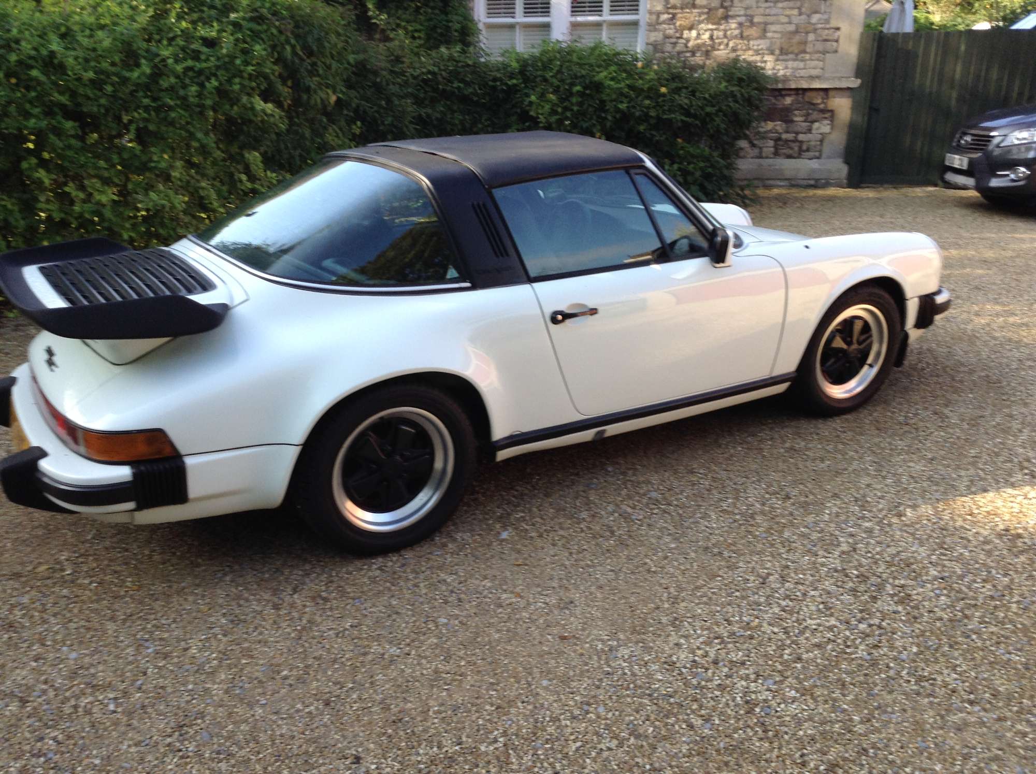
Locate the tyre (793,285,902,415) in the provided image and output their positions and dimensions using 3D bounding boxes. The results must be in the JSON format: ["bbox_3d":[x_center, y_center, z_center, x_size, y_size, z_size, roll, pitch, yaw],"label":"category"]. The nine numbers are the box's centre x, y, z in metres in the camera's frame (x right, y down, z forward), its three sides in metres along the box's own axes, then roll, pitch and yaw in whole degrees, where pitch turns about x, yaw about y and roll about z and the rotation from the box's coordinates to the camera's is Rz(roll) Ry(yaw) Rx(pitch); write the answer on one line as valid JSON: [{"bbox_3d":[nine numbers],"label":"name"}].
[{"bbox_3d":[1.460,-0.182,4.495,0.630,0.630,0.205,-11,23,-27],"label":"tyre"}]

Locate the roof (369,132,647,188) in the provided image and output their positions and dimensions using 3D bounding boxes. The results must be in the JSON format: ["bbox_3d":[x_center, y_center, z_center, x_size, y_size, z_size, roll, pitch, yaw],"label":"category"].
[{"bbox_3d":[-0.123,-0.960,3.997,0.850,0.135,1.090,-13,24,-30],"label":"roof"}]

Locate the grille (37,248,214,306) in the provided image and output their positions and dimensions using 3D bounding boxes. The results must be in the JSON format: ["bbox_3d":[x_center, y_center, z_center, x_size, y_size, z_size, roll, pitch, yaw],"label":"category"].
[{"bbox_3d":[-1.344,-0.384,3.378,0.480,0.080,0.710,-13,24,-30],"label":"grille"}]

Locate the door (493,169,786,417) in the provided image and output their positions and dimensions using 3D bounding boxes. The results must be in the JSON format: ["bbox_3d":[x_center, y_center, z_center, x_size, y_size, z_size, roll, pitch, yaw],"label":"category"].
[{"bbox_3d":[0.515,-0.381,3.802,1.240,0.880,0.310,-13,24,-30],"label":"door"}]

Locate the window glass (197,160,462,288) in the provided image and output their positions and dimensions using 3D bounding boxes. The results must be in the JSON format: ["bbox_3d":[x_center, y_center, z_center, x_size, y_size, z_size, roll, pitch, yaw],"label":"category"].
[{"bbox_3d":[-0.847,-0.636,3.623,0.760,0.380,1.310,-13,24,-30],"label":"window glass"}]

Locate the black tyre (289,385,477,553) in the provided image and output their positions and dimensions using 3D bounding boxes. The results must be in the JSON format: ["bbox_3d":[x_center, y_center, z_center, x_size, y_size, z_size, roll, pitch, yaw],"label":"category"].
[{"bbox_3d":[-0.457,0.250,3.342,0.630,0.630,0.220,-13,24,-30],"label":"black tyre"}]

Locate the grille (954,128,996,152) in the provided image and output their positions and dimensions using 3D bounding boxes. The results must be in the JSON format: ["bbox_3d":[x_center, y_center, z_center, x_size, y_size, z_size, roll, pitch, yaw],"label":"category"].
[{"bbox_3d":[4.655,-2.515,10.100,0.170,0.200,0.760,-2,20,-5],"label":"grille"}]

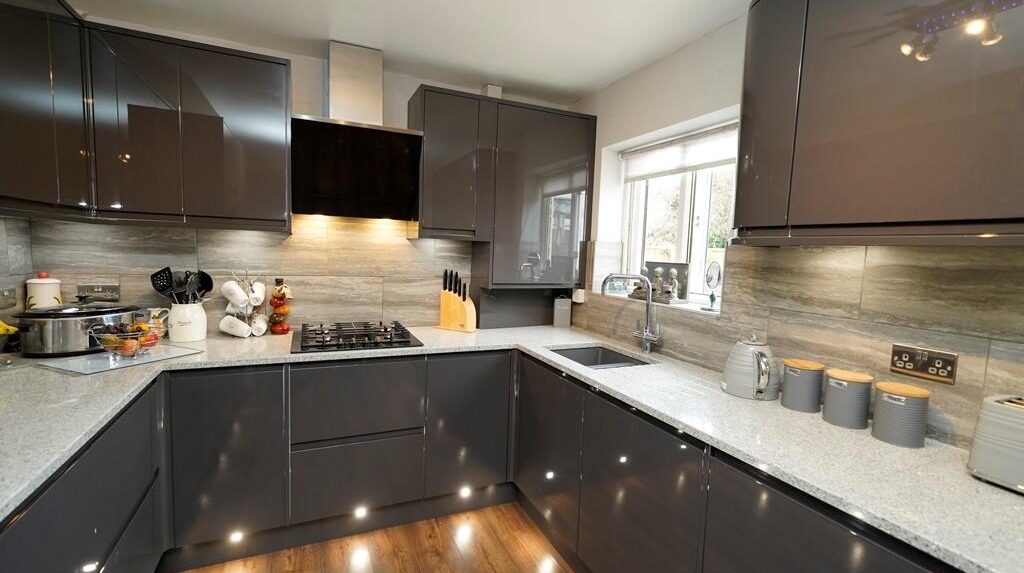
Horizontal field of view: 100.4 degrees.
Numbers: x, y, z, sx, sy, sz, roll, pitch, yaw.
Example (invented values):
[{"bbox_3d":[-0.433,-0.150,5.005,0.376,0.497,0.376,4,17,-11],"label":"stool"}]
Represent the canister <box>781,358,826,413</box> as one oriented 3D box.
[{"bbox_3d":[0.961,0.326,1.411,0.111,0.149,0.111,0,5,-24],"label":"canister"}]

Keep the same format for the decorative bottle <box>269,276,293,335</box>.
[{"bbox_3d":[-1.219,0.104,2.240,0.089,0.297,0.085,0,5,-24],"label":"decorative bottle"}]

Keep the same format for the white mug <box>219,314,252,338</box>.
[{"bbox_3d":[-1.357,0.195,2.102,0.108,0.105,0.082,22,-10,3],"label":"white mug"}]

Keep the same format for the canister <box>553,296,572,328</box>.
[{"bbox_3d":[0.331,0.163,2.768,0.105,0.204,0.105,0,5,-24],"label":"canister"}]

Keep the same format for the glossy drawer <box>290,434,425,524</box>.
[{"bbox_3d":[-0.803,0.855,2.220,0.585,0.351,0.500,0,5,-24],"label":"glossy drawer"}]

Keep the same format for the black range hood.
[{"bbox_3d":[-0.832,-0.585,2.291,0.604,0.460,0.360,0,5,-24],"label":"black range hood"}]

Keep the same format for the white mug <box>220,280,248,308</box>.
[{"bbox_3d":[-1.353,0.032,2.088,0.108,0.105,0.082,36,-9,6],"label":"white mug"}]

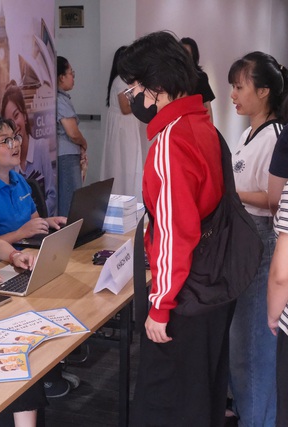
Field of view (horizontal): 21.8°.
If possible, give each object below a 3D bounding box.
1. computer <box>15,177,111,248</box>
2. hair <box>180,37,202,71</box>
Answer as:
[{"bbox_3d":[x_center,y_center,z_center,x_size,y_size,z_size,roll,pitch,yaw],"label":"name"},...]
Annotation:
[{"bbox_3d":[-0.337,-0.011,3.206,0.290,0.260,0.360,5,13,21],"label":"computer"},{"bbox_3d":[0.374,-1.324,6.200,0.230,0.300,0.210,-7,14,-31],"label":"hair"}]

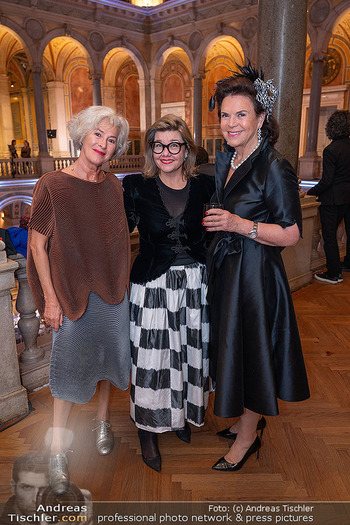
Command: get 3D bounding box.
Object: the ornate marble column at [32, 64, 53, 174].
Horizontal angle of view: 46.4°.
[{"bbox_3d":[-6.914,-7.220,21.314,0.750,5.475,0.750,14,21,42],"label":"ornate marble column"}]

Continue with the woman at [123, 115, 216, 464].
[{"bbox_3d":[-0.030,0.161,1.972,0.470,1.640,0.420,-2,16,-5],"label":"woman"}]

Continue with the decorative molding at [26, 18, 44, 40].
[{"bbox_3d":[-6.650,-11.021,19.323,0.960,0.940,0.140,-15,22,-42],"label":"decorative molding"}]

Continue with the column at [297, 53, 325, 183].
[{"bbox_3d":[6.389,-6.675,18.927,0.750,5.475,0.750,14,21,42],"label":"column"}]

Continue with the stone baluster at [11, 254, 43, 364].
[{"bbox_3d":[-0.953,0.302,2.652,0.165,0.680,0.165,-15,22,-42],"label":"stone baluster"}]

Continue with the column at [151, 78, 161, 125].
[{"bbox_3d":[-1.270,-8.627,26.207,0.550,5.475,0.550,14,21,42],"label":"column"}]

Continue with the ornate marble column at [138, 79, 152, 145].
[{"bbox_3d":[-1.746,-8.871,25.128,0.600,4.350,0.600,-15,22,-42],"label":"ornate marble column"}]

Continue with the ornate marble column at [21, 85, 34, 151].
[{"bbox_3d":[-10.379,-9.317,28.980,0.550,5.475,0.650,14,21,42],"label":"ornate marble column"}]

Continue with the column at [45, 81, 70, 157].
[{"bbox_3d":[-7.303,-8.690,26.622,0.850,5.475,0.850,14,21,42],"label":"column"}]

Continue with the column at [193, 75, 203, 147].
[{"bbox_3d":[1.250,-7.996,23.851,0.680,5.475,0.680,0,16,0],"label":"column"}]

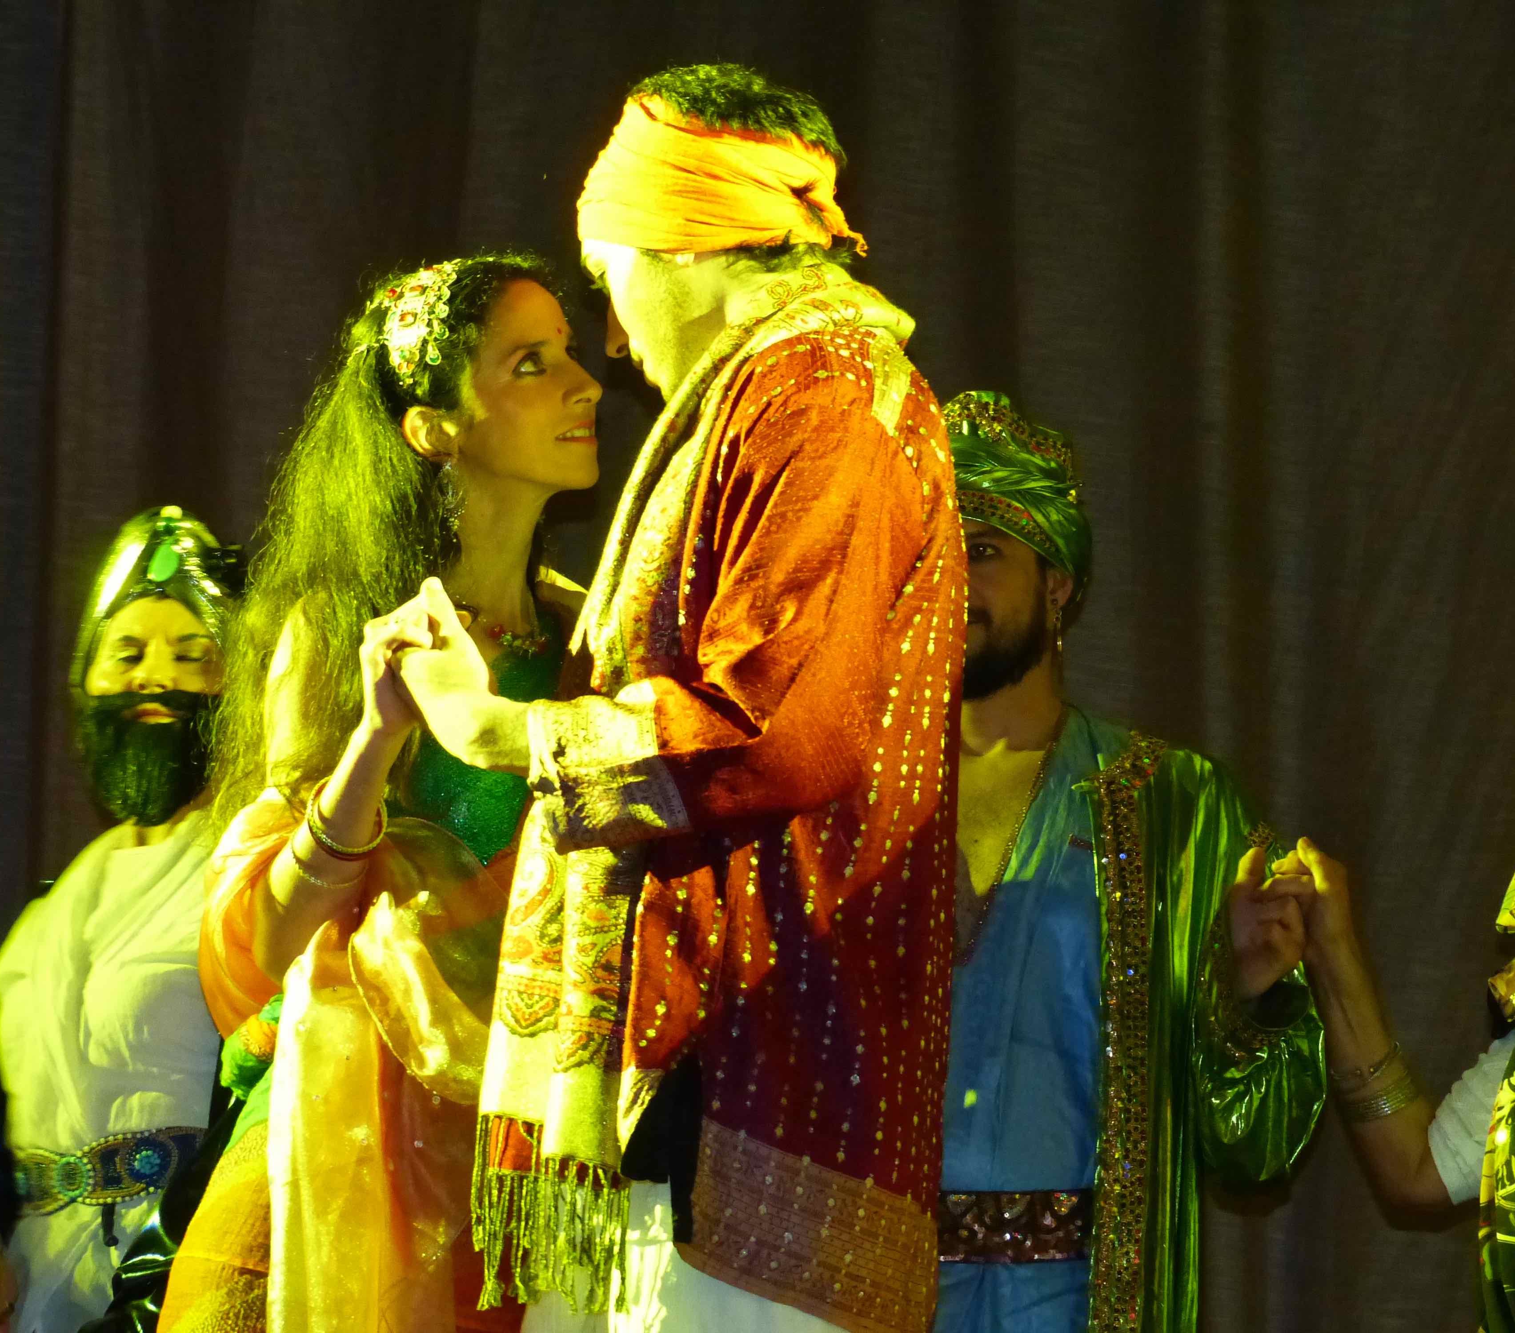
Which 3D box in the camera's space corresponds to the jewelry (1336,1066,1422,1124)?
[{"bbox_3d":[0.571,0.392,5.700,0.071,0.025,0.071,-17,17,0],"label":"jewelry"}]

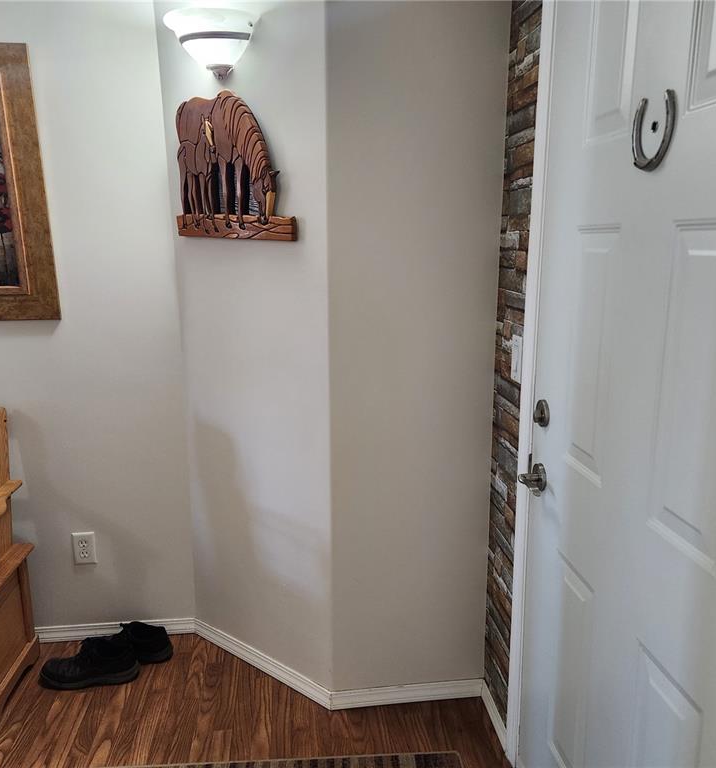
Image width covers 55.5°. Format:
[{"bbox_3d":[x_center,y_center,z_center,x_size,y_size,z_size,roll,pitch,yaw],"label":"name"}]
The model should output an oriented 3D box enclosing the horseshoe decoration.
[{"bbox_3d":[0.464,-0.393,1.069,0.012,0.115,0.109,-2,12,-6],"label":"horseshoe decoration"}]

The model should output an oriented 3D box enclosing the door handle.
[{"bbox_3d":[0.407,0.228,1.545,0.062,0.067,0.150,-2,12,-6],"label":"door handle"}]

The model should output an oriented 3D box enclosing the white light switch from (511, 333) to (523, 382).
[{"bbox_3d":[0.392,-0.062,1.678,0.010,0.114,0.070,-2,12,-6],"label":"white light switch"}]

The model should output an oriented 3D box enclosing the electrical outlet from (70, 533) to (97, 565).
[{"bbox_3d":[-0.947,0.571,2.359,0.072,0.116,0.008,-2,12,-6],"label":"electrical outlet"}]

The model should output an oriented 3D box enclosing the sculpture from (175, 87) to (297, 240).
[{"bbox_3d":[-0.359,-0.613,1.927,0.486,0.403,0.030,9,16,38],"label":"sculpture"}]

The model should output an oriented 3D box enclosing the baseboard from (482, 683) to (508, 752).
[{"bbox_3d":[0.405,0.965,1.997,0.013,0.063,0.240,-2,12,-6],"label":"baseboard"}]

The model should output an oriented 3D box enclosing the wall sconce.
[{"bbox_3d":[-0.427,-0.908,1.837,0.307,0.140,0.152,9,16,38],"label":"wall sconce"}]

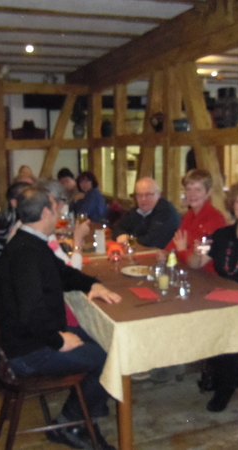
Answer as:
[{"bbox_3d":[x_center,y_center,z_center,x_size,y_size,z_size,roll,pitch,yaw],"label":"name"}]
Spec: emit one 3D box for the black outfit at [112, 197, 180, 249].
[{"bbox_3d":[0.231,0.081,3.905,0.520,0.600,0.450,6,12,39],"label":"black outfit"}]

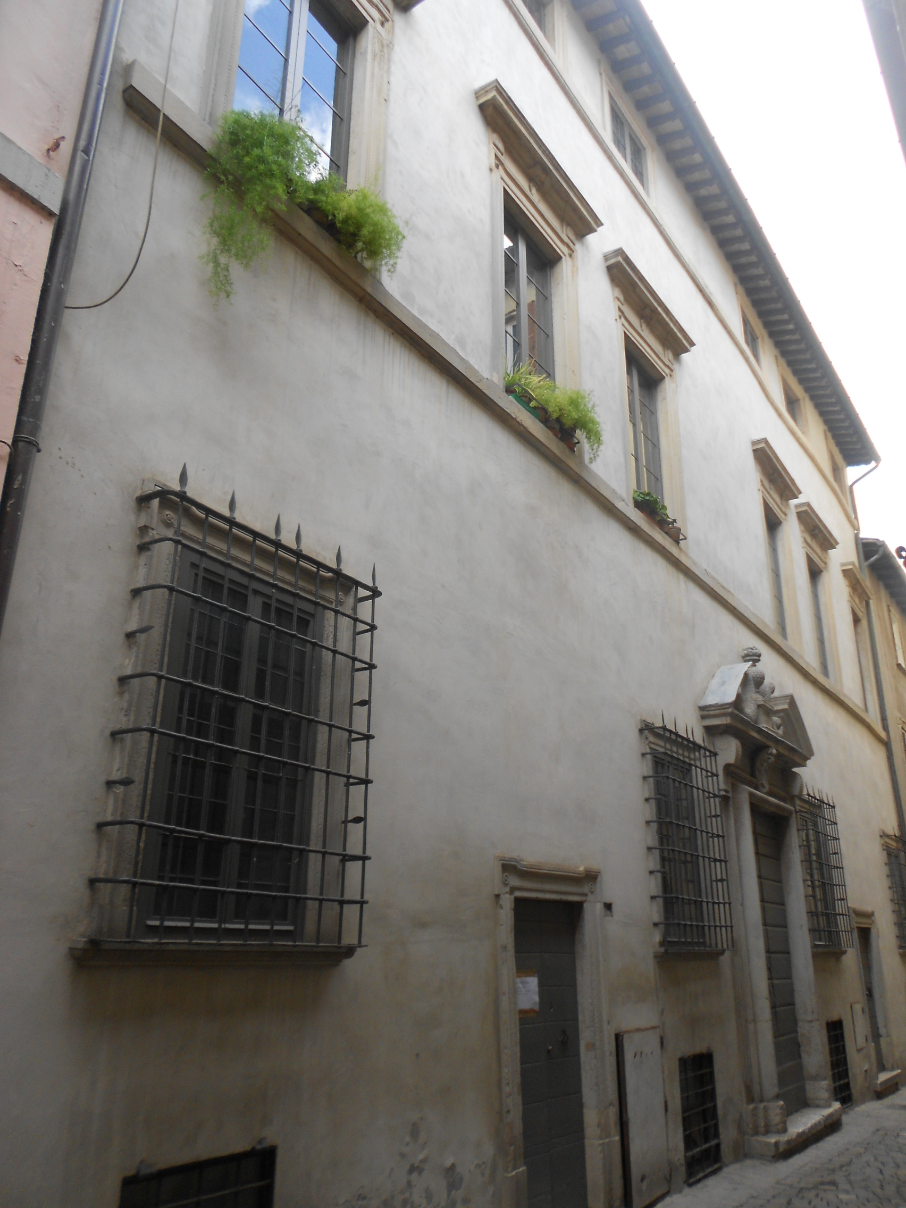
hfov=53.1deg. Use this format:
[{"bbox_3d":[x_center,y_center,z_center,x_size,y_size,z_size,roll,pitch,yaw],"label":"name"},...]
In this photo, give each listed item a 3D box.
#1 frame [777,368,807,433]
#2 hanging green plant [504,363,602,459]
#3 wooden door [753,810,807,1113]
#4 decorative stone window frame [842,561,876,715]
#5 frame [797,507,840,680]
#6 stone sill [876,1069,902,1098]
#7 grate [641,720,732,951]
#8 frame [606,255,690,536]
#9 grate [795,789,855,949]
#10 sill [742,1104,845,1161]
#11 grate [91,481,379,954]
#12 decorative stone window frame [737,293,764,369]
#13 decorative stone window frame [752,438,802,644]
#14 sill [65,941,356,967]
[{"bbox_3d":[6.338,-3.789,17.005,0.128,1.008,1.344,-14,-25,33],"label":"frame"},{"bbox_3d":[0.846,-1.619,7.651,0.320,0.464,1.152,-14,-25,33],"label":"hanging green plant"},{"bbox_3d":[3.237,3.532,9.211,0.094,2.914,1.186,-14,-25,33],"label":"wooden door"},{"bbox_3d":[8.030,0.795,17.667,0.288,2.944,1.536,-14,-25,33],"label":"decorative stone window frame"},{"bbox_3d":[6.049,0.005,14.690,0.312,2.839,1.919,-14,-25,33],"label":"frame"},{"bbox_3d":[5.938,6.618,12.503,0.198,0.198,1.408,-14,-25,33],"label":"stone sill"},{"bbox_3d":[2.119,2.089,8.142,0.240,1.888,1.296,-14,-25,33],"label":"grate"},{"bbox_3d":[2.151,-1.990,9.557,0.312,2.839,2.028,-14,-25,33],"label":"frame"},{"bbox_3d":[4.576,3.292,11.240,0.206,1.888,1.342,-14,-25,33],"label":"grate"},{"bbox_3d":[3.194,4.922,8.488,0.343,0.162,2.200,-14,-25,33],"label":"sill"},{"bbox_3d":[-0.885,0.541,4.144,0.266,1.898,1.334,-14,-25,33],"label":"grate"},{"bbox_3d":[5.057,-4.469,15.319,0.128,1.040,1.248,-14,-25,33],"label":"decorative stone window frame"},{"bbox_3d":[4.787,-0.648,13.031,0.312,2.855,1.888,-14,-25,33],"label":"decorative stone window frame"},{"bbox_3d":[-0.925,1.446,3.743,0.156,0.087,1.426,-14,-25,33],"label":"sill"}]

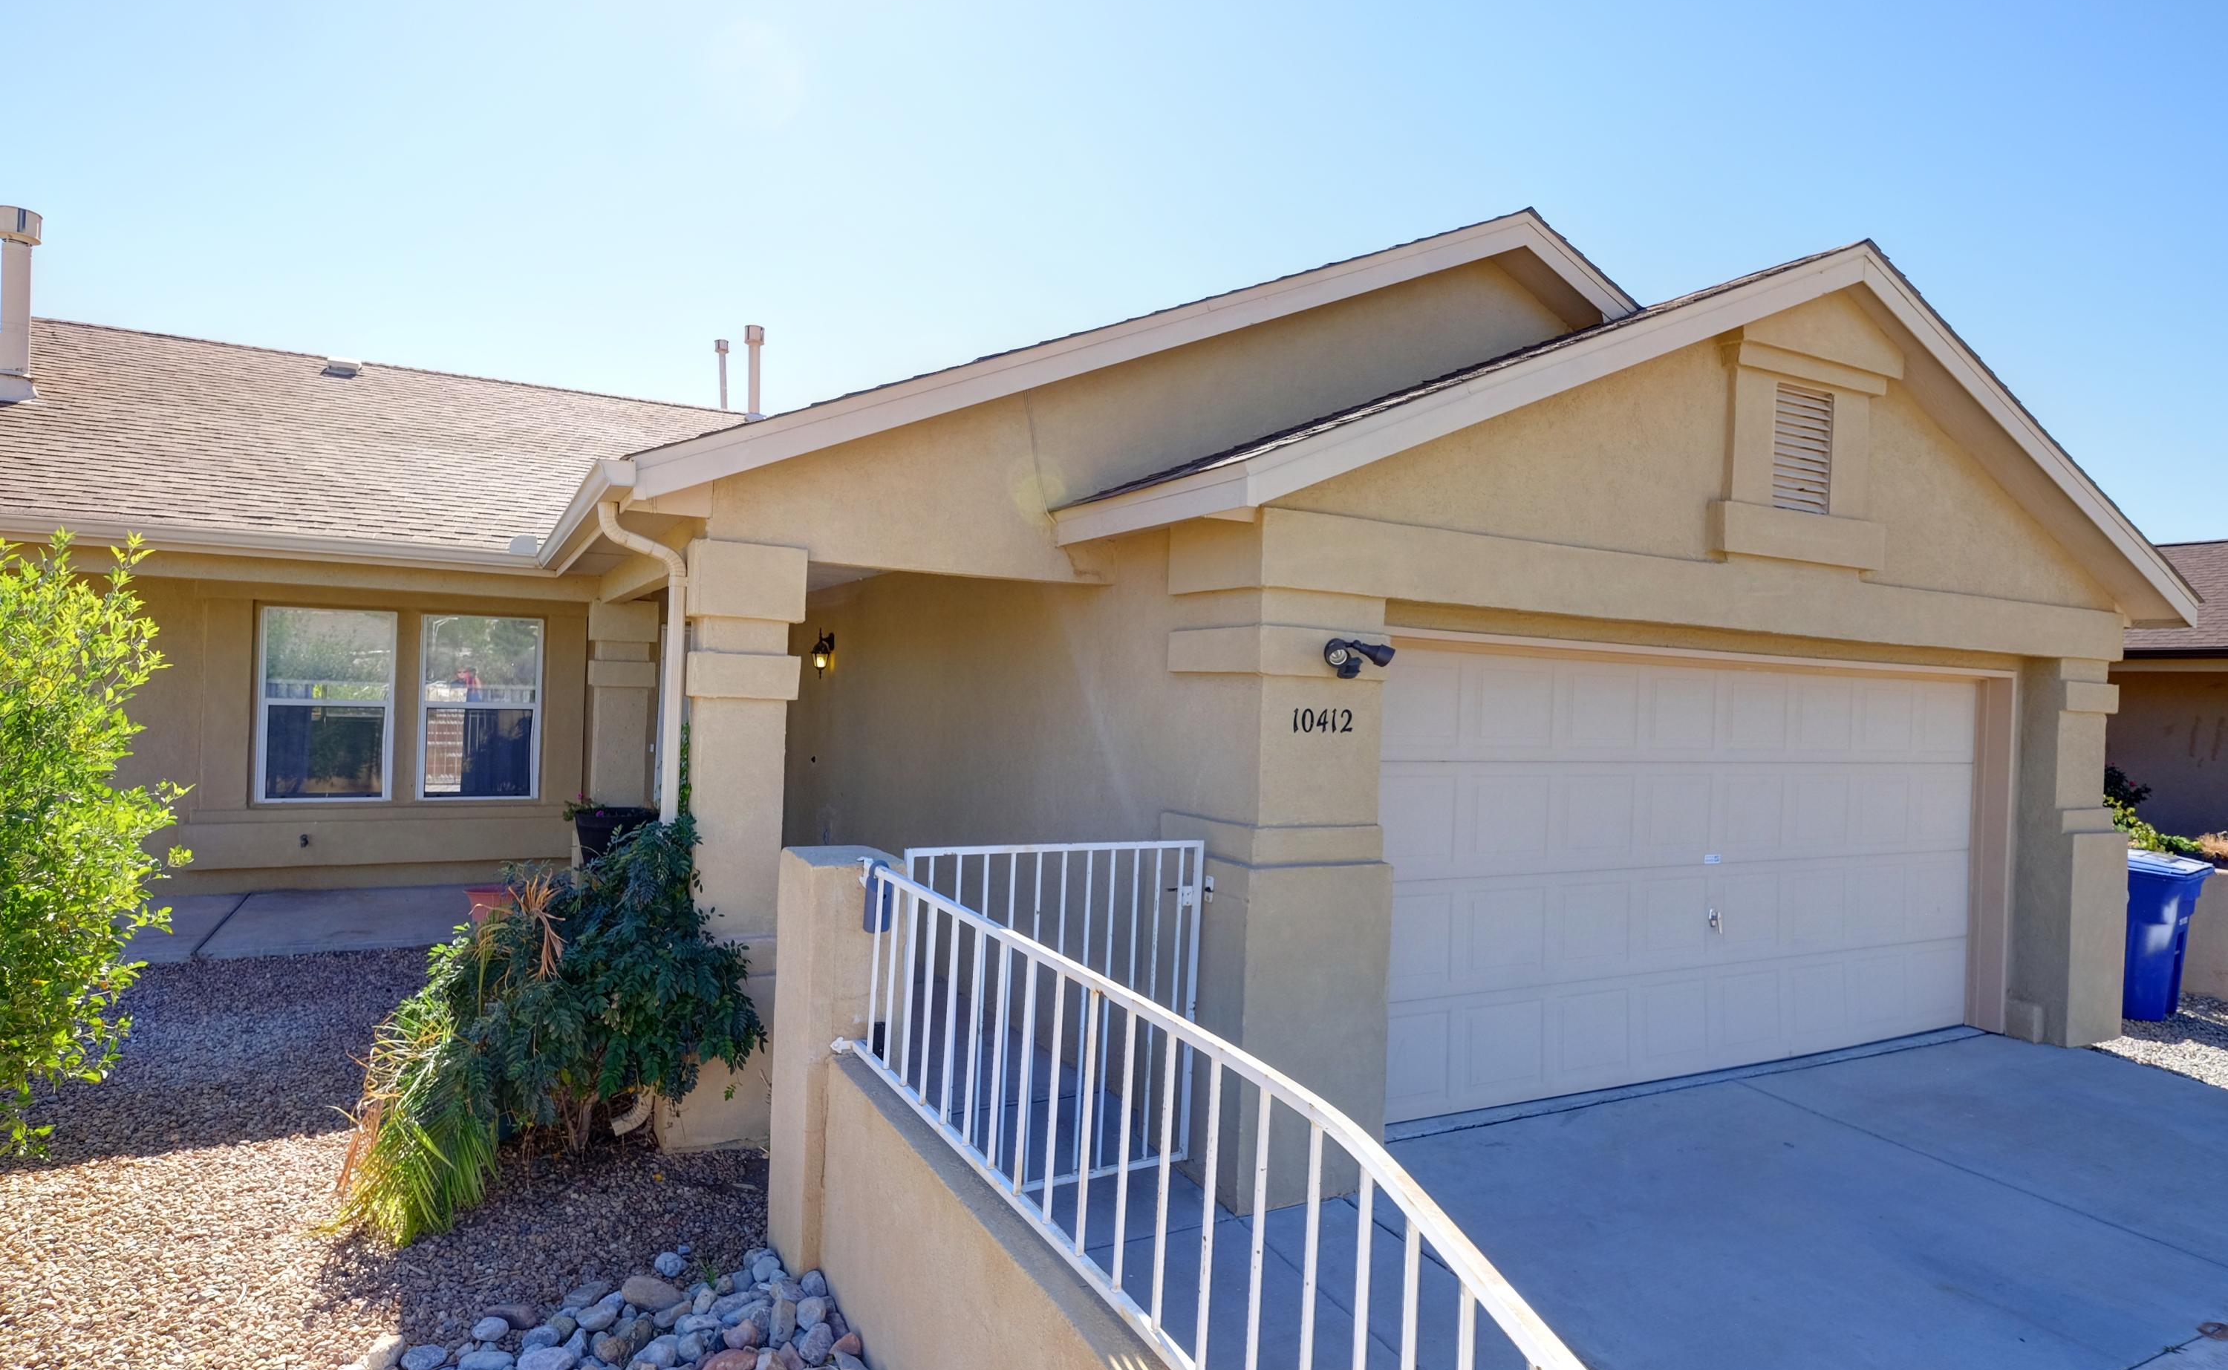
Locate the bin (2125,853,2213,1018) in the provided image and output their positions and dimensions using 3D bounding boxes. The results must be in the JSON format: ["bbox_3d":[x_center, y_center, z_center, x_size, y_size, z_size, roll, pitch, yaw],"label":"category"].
[{"bbox_3d":[7.016,1.724,7.782,0.680,1.080,0.800,2,0,-37],"label":"bin"}]

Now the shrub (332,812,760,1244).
[{"bbox_3d":[-2.040,1.173,4.226,1.328,1.328,1.006,2,0,-26],"label":"shrub"}]

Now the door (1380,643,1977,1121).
[{"bbox_3d":[3.295,0.989,6.122,4.860,2.236,0.070,2,0,-26],"label":"door"}]

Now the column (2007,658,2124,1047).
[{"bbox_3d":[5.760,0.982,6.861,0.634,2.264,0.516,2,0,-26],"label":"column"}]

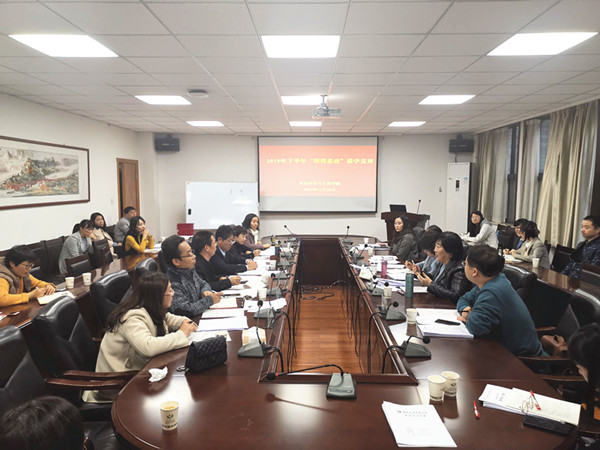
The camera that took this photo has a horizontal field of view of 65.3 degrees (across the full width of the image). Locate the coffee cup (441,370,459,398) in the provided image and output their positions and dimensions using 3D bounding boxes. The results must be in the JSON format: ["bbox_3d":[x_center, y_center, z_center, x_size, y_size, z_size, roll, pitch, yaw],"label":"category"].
[{"bbox_3d":[0.665,0.704,2.055,0.074,0.088,0.074,0,5,1],"label":"coffee cup"}]

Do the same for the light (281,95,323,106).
[{"bbox_3d":[0.061,-1.607,5.981,0.590,0.060,0.590,0,5,1],"label":"light"}]

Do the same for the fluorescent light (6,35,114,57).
[{"bbox_3d":[-1.791,-1.386,3.618,0.590,0.050,0.590,0,5,1],"label":"fluorescent light"}]

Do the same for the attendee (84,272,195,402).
[{"bbox_3d":[-0.922,0.810,2.764,0.720,1.165,0.570,-2,5,-20],"label":"attendee"}]

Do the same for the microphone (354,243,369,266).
[{"bbox_3d":[0.711,0.331,5.288,0.160,0.230,0.120,0,5,1],"label":"microphone"}]

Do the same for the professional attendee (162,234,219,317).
[{"bbox_3d":[-0.837,0.692,3.424,0.700,1.285,0.540,-1,5,-9],"label":"professional attendee"}]

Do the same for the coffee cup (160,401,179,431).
[{"bbox_3d":[-0.507,0.747,1.816,0.074,0.088,0.074,0,5,0],"label":"coffee cup"}]

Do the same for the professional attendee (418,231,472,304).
[{"bbox_3d":[1.280,0.689,4.003,0.660,1.270,0.520,0,5,-7],"label":"professional attendee"}]

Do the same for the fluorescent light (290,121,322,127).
[{"bbox_3d":[0.110,-1.826,8.359,0.590,0.050,0.590,0,5,1],"label":"fluorescent light"}]

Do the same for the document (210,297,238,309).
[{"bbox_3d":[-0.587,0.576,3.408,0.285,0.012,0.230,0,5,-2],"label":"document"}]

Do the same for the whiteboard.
[{"bbox_3d":[-1.573,-0.398,9.640,1.470,0.970,0.050,0,5,1],"label":"whiteboard"}]

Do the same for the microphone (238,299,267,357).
[{"bbox_3d":[-0.252,0.535,2.466,0.150,0.280,0.125,0,5,1],"label":"microphone"}]

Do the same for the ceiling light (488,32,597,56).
[{"bbox_3d":[1.810,-1.384,3.554,0.590,0.060,0.590,0,5,1],"label":"ceiling light"}]

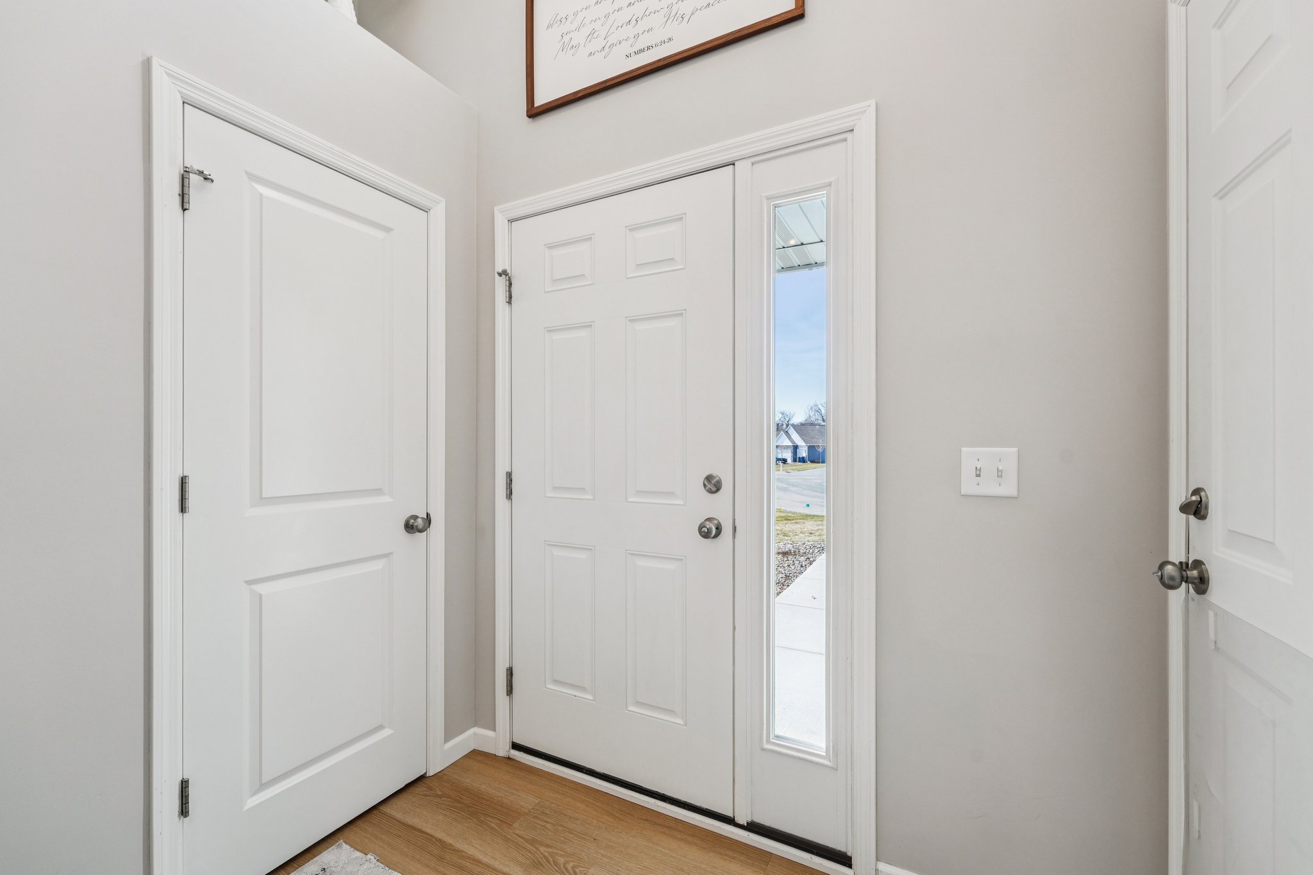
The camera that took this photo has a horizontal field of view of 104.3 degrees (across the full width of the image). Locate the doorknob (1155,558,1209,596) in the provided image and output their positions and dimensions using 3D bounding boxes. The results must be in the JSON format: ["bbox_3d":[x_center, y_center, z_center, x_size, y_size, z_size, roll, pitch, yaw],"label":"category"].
[{"bbox_3d":[1.017,0.268,0.995,0.073,0.068,0.068,0,0,28],"label":"doorknob"}]

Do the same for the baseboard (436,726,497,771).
[{"bbox_3d":[-0.722,1.214,1.980,0.126,0.088,0.158,0,0,27],"label":"baseboard"}]

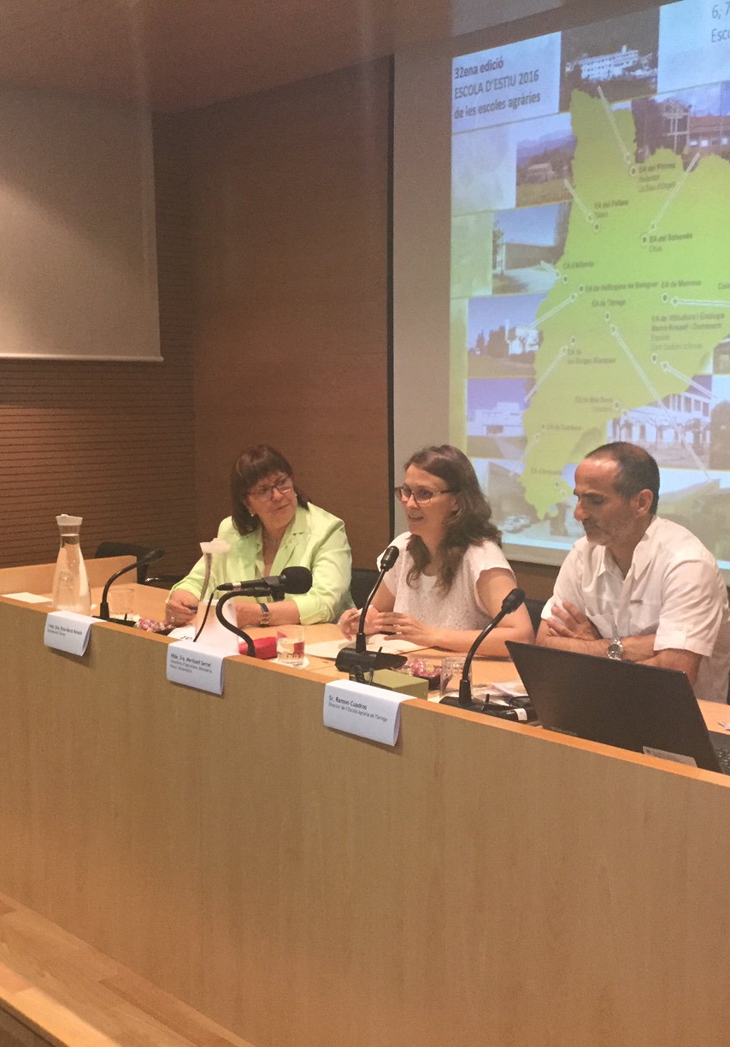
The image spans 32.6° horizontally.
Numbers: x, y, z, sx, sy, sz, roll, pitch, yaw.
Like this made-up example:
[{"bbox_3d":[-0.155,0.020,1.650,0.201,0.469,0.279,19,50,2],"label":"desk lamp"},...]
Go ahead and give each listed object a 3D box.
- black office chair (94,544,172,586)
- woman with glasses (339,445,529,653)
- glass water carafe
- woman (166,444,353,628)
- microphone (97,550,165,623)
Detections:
[{"bbox_3d":[-0.754,0.492,4.818,0.580,0.870,0.560,-3,6,-23],"label":"black office chair"},{"bbox_3d":[0.207,0.428,3.374,0.540,1.280,0.700,3,7,32],"label":"woman with glasses"},{"bbox_3d":[-0.863,0.126,3.678,0.115,0.307,0.115,-6,8,-43],"label":"glass water carafe"},{"bbox_3d":[-0.281,0.392,3.833,0.550,1.260,0.720,2,6,22],"label":"woman"},{"bbox_3d":[-0.667,0.178,3.598,0.230,0.220,0.110,-3,6,-23],"label":"microphone"}]

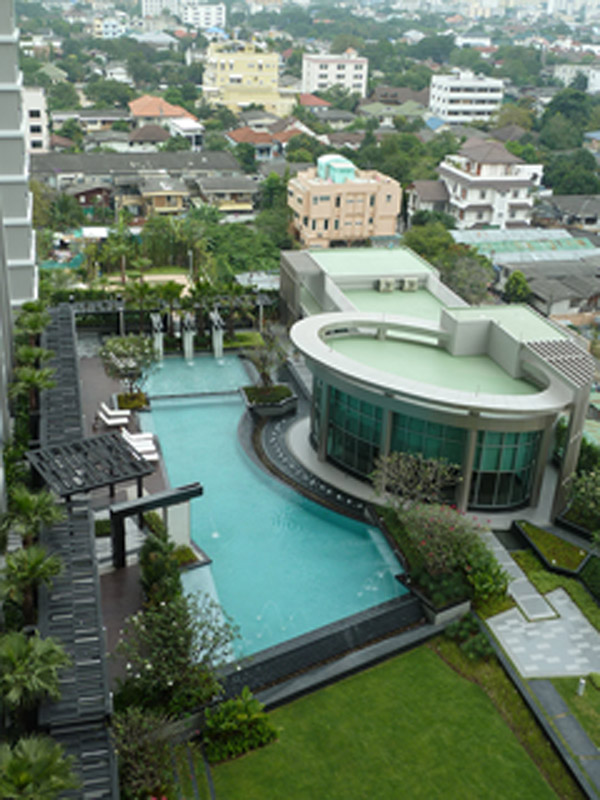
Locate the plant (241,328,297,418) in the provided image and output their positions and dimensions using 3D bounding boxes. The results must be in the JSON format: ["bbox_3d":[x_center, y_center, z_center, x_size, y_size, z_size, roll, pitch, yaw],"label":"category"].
[{"bbox_3d":[-1.911,-1.651,56.869,3.400,4.400,3.200,-4,25,-14],"label":"plant"}]

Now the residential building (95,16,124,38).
[{"bbox_3d":[-88.735,-173.933,434.203,14.000,11.500,10.000,2,25,0],"label":"residential building"}]

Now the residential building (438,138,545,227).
[{"bbox_3d":[27.379,-31.896,134.160,11.000,12.800,12.000,-4,25,-14],"label":"residential building"}]

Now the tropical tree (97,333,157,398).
[{"bbox_3d":[-10.556,-2.098,56.330,3.400,3.700,3.400,-4,25,-14],"label":"tropical tree"}]

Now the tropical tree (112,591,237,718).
[{"bbox_3d":[-4.548,9.587,34.644,4.500,4.100,4.100,2,25,0],"label":"tropical tree"}]

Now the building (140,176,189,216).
[{"bbox_3d":[-18.577,-27.772,128.990,6.200,6.300,7.000,2,25,-2],"label":"building"}]

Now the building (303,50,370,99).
[{"bbox_3d":[11.329,-106.183,303.379,17.600,14.800,14.000,-4,26,-14],"label":"building"}]

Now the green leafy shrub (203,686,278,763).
[{"bbox_3d":[-2.108,11.189,32.838,2.400,1.900,2.200,-4,25,-14],"label":"green leafy shrub"}]

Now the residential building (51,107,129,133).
[{"bbox_3d":[-46.684,-62.865,206.899,18.000,6.000,8.000,-2,24,-9],"label":"residential building"}]

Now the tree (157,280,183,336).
[{"bbox_3d":[-9.180,-6.282,65.423,2.000,4.100,2.000,-4,25,-14],"label":"tree"}]

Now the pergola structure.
[{"bbox_3d":[-10.608,4.212,47.026,4.750,3.000,4.700,-15,30,-32],"label":"pergola structure"}]

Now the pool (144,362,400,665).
[{"bbox_3d":[-3.376,4.168,54.694,11.300,1.300,34.000,-4,25,-14],"label":"pool"}]

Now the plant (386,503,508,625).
[{"bbox_3d":[6.392,6.751,40.592,3.500,2.900,5.800,-4,25,-14],"label":"plant"}]

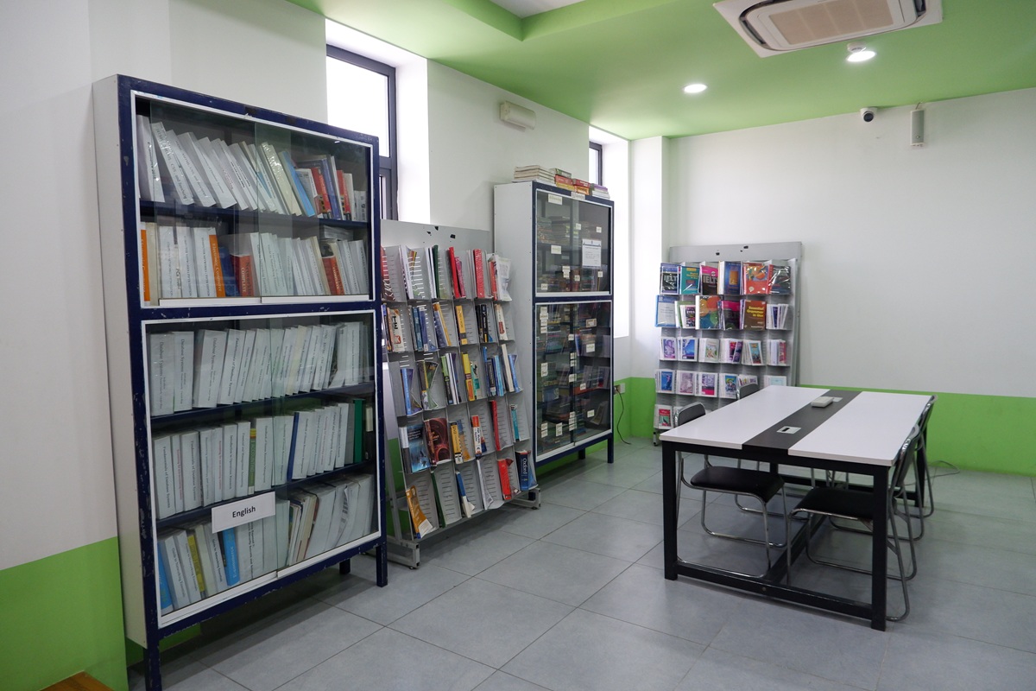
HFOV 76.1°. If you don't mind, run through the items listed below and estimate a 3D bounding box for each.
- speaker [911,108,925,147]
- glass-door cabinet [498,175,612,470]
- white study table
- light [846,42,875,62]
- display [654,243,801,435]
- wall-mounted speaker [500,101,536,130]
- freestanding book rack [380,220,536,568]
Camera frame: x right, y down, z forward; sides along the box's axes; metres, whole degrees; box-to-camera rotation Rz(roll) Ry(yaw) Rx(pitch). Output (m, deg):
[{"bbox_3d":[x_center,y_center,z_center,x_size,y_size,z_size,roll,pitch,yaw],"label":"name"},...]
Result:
[{"bbox_3d":[3.099,-1.692,5.134,0.093,0.263,0.090,2,5,35],"label":"speaker"},{"bbox_3d":[0.325,-0.056,5.055,0.310,2.157,1.182,2,5,35],"label":"glass-door cabinet"},{"bbox_3d":[1.675,0.740,3.754,0.995,0.720,2.050,2,5,35],"label":"white study table"},{"bbox_3d":[2.144,-1.809,4.129,0.170,0.045,0.170,2,5,35],"label":"light"},{"bbox_3d":[1.854,0.015,5.912,1.205,1.845,0.440,2,5,35],"label":"display"},{"bbox_3d":[0.000,-1.655,4.785,0.105,0.135,0.325,2,5,35],"label":"wall-mounted speaker"},{"bbox_3d":[-0.377,0.192,3.971,0.430,1.842,1.210,2,5,35],"label":"freestanding book rack"}]

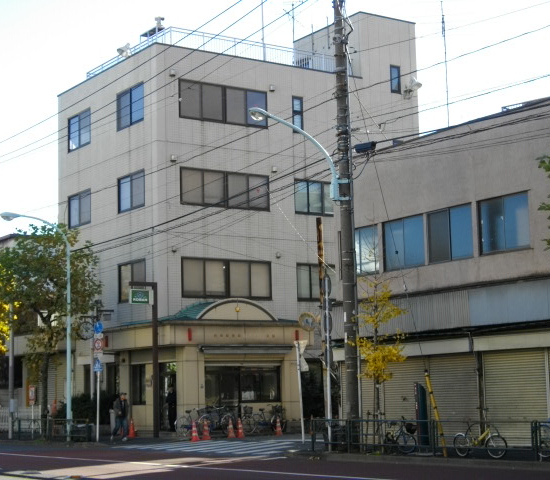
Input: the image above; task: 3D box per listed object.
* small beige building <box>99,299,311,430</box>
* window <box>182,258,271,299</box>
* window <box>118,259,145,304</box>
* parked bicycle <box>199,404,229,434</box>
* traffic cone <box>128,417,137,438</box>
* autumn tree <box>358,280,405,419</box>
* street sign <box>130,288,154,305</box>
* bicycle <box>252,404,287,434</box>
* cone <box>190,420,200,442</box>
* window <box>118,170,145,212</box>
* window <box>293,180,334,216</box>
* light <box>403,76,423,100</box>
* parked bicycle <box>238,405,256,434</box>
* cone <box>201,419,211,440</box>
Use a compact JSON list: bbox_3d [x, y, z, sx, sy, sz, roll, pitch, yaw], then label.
[{"bbox_3d":[-2.516,4.913,44.504,6.600,4.870,4.800,4,-9,-34],"label":"small beige building"},{"bbox_3d":[-1.866,1.527,44.726,4.142,1.574,0.150,4,-10,-34],"label":"window"},{"bbox_3d":[-5.424,1.612,43.846,0.140,1.491,2.199,4,-10,-35],"label":"window"},{"bbox_3d":[-2.167,6.362,40.400,1.650,1.050,0.550,4,-9,-34],"label":"parked bicycle"},{"bbox_3d":[-5.147,6.783,41.400,0.340,0.720,0.340,-1,-8,0],"label":"traffic cone"},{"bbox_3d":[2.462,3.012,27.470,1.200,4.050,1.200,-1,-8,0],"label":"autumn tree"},{"bbox_3d":[-4.683,1.986,40.300,0.870,0.550,0.220,3,-9,-30],"label":"street sign"},{"bbox_3d":[-0.206,6.711,43.031,1.660,1.060,0.540,4,-10,-35],"label":"bicycle"},{"bbox_3d":[-2.529,6.020,36.247,0.360,0.700,0.360,-1,-8,0],"label":"cone"},{"bbox_3d":[-5.610,-1.889,45.260,0.150,1.450,2.240,4,-9,-34],"label":"window"},{"bbox_3d":[1.607,-1.687,46.850,1.947,1.407,0.140,4,-10,-35],"label":"window"},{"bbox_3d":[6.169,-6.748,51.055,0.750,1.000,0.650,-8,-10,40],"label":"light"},{"bbox_3d":[-1.269,6.636,42.296,1.700,1.060,0.550,4,-10,-35],"label":"parked bicycle"},{"bbox_3d":[-2.336,6.540,39.500,0.340,0.720,0.340,4,-10,-34],"label":"cone"}]

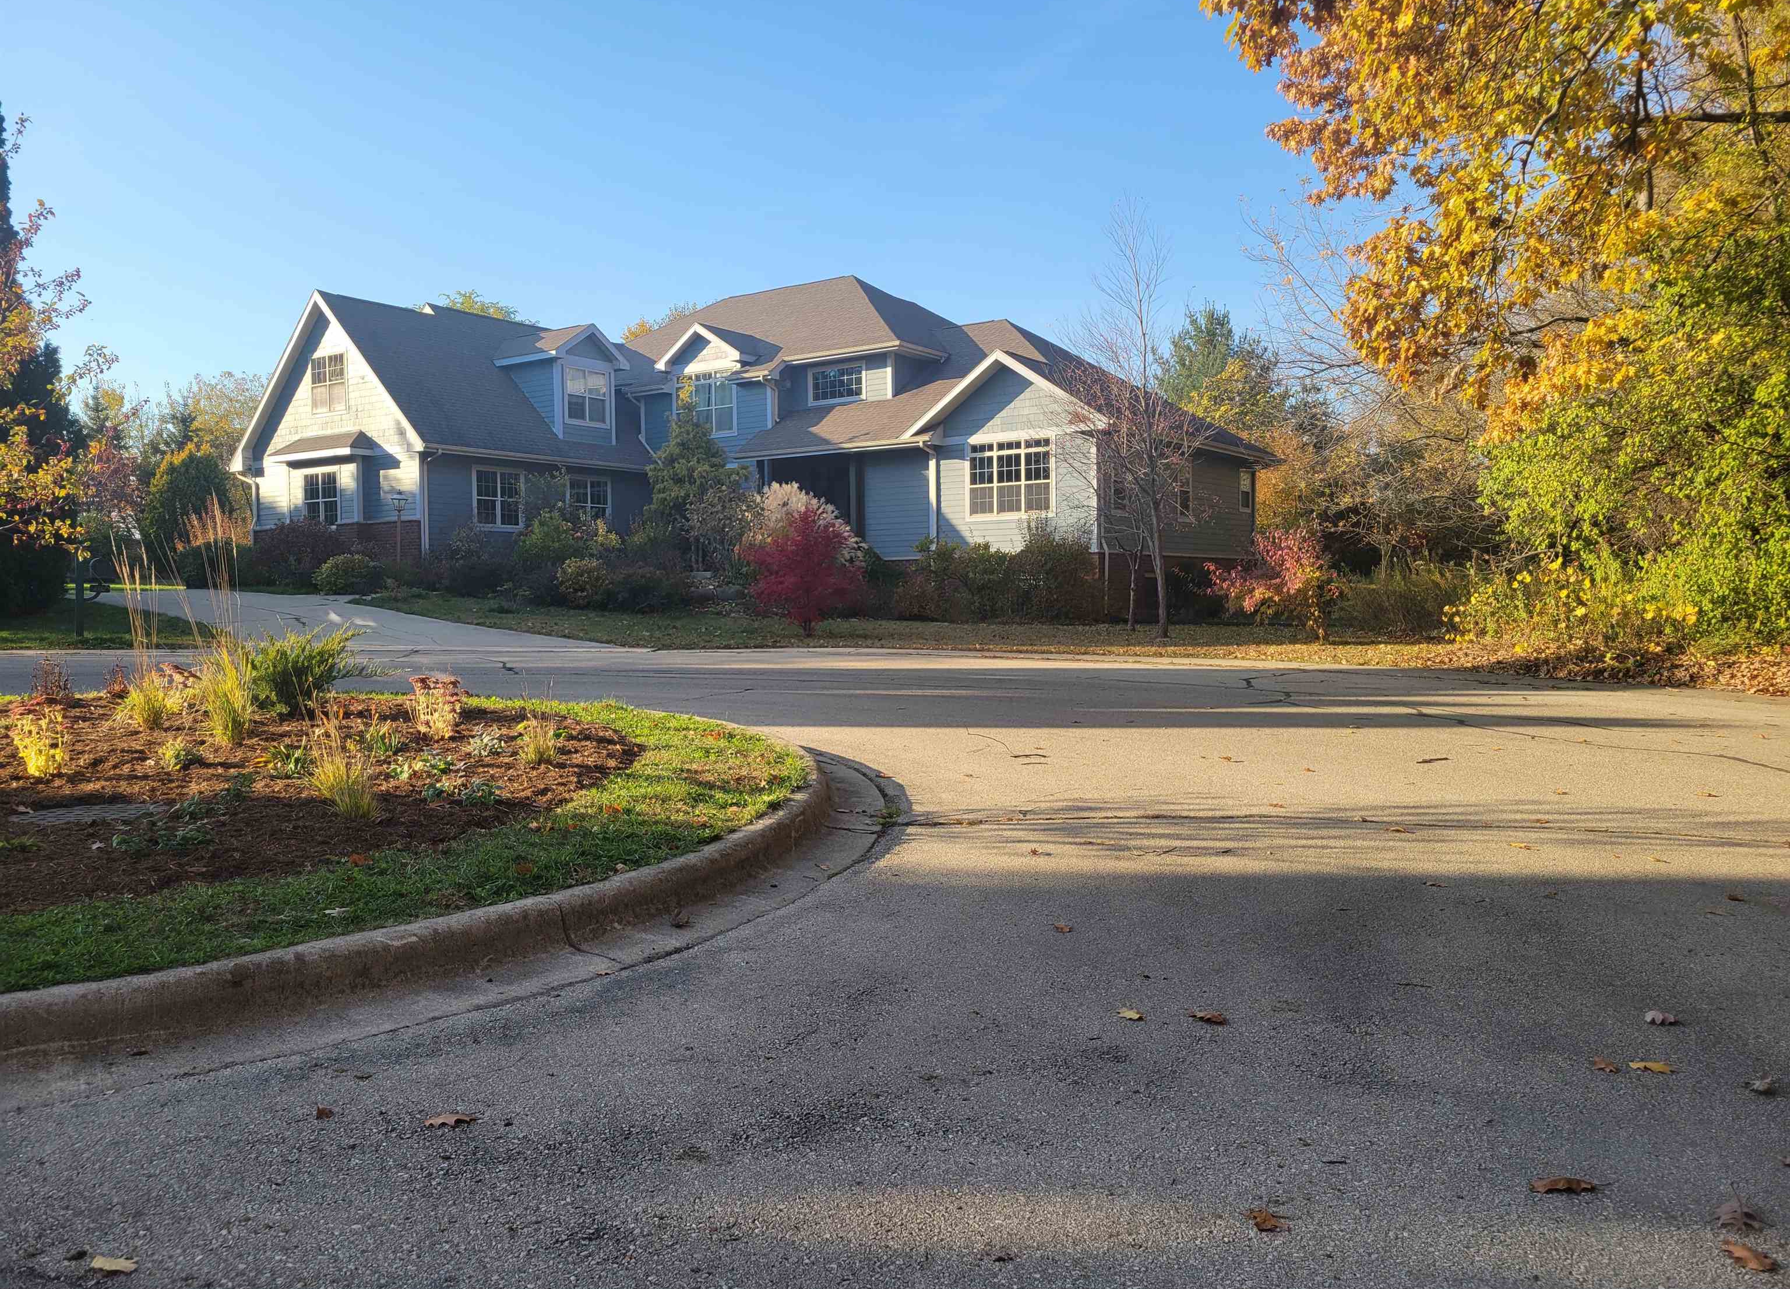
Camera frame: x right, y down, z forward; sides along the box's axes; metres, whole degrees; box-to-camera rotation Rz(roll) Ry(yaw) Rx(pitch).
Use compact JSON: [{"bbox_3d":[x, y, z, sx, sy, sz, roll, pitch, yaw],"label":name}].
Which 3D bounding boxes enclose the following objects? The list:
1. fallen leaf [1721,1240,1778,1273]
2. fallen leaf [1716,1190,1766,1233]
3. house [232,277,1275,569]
[{"bbox_3d":[1.865,1.335,2.934,0.058,0.026,0.120,-2,2,-34],"label":"fallen leaf"},{"bbox_3d":[1.966,1.318,3.128,0.112,0.035,0.145,0,2,26],"label":"fallen leaf"},{"bbox_3d":[-3.571,-6.177,39.023,23.414,10.954,19.163,1,2,34],"label":"house"}]

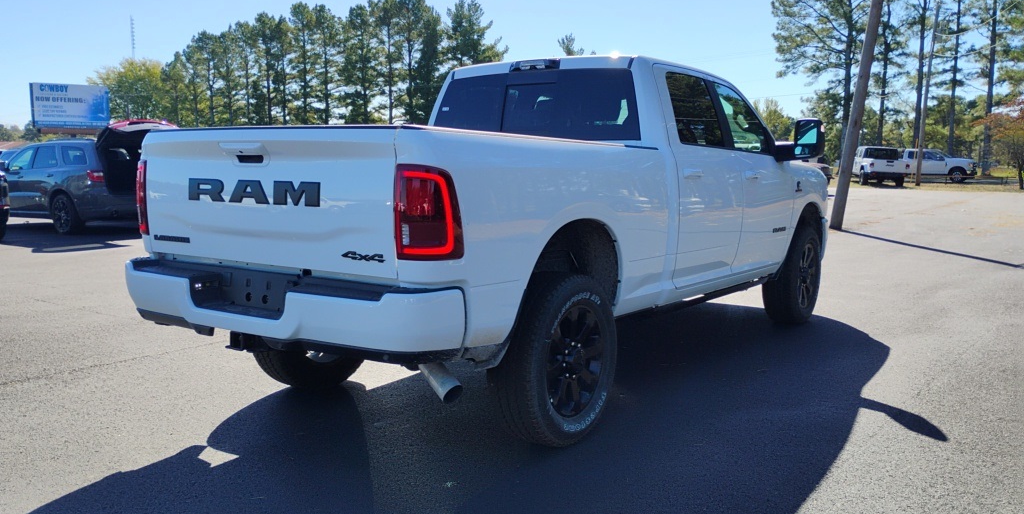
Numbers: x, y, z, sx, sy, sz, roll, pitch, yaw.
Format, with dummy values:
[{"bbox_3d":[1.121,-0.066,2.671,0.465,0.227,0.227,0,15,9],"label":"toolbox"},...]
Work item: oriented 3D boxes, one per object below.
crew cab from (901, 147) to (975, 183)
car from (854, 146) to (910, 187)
[{"bbox_3d":[23.850,-5.310,48.400,5.880,1.960,2.100,4,8,32],"label":"crew cab"},{"bbox_3d":[17.857,-4.473,40.909,1.950,1.860,5.500,2,7,8],"label":"car"}]

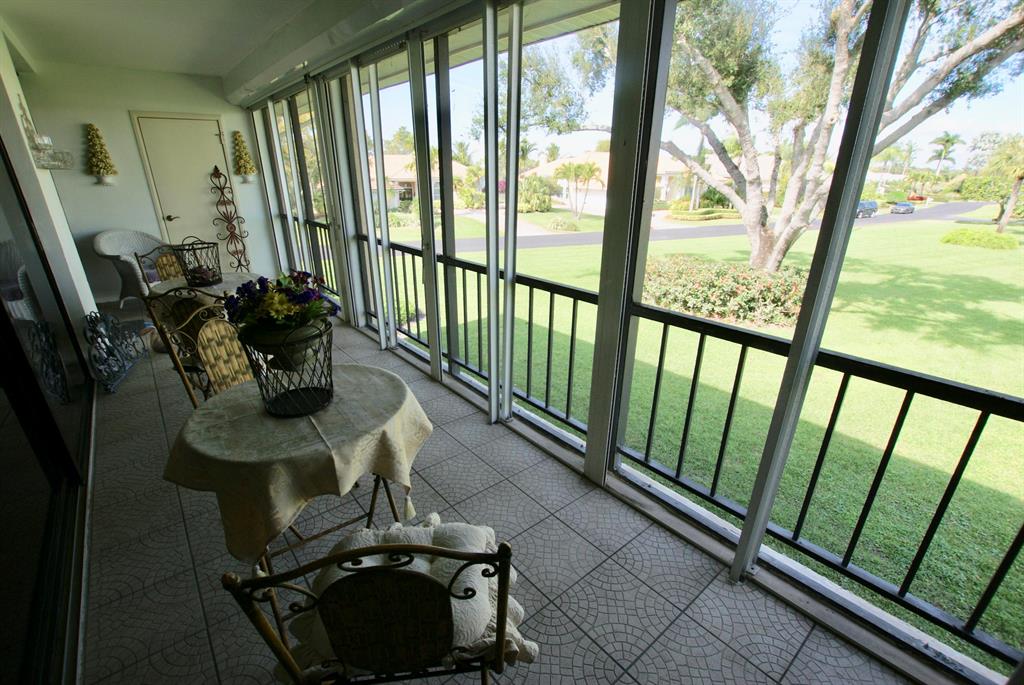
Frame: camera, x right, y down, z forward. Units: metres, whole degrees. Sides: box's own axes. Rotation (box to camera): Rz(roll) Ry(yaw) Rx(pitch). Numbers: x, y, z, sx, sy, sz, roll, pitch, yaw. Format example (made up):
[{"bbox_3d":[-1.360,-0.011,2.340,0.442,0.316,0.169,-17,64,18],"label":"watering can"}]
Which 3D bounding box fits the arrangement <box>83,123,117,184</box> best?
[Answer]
[{"bbox_3d":[-4.455,-2.024,4.578,0.240,0.570,0.180,-17,27,-38],"label":"arrangement"}]

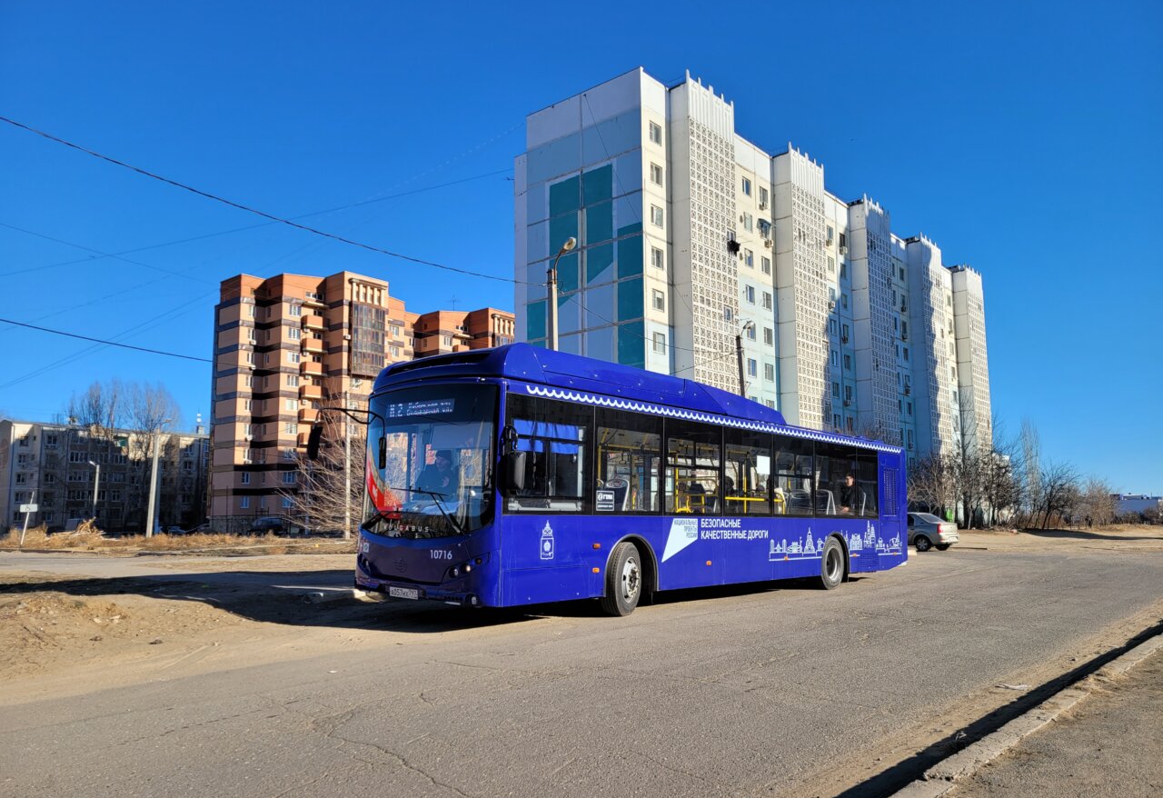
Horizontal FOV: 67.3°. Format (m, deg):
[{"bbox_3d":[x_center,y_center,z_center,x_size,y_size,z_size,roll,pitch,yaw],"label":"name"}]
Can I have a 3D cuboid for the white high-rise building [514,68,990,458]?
[{"bbox_3d":[23.848,-2.818,87.021,13.550,31.400,73.500,-7,-11,40],"label":"white high-rise building"}]

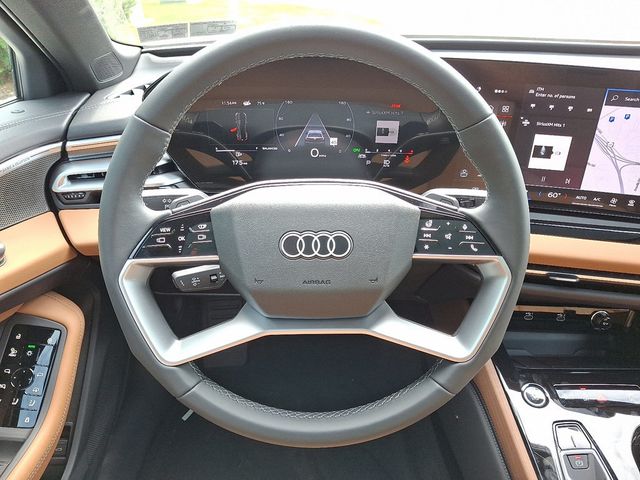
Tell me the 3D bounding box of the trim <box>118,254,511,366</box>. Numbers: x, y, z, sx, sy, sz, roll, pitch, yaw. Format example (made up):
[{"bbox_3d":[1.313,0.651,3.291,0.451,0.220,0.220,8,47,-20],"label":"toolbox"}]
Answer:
[{"bbox_3d":[-0.005,0.061,0.412,0.339,0.097,0.042,0,0,0],"label":"trim"}]

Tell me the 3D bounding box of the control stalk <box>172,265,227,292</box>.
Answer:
[{"bbox_3d":[-0.114,0.038,0.472,0.073,0.024,0.020,-6,2,-6],"label":"control stalk"}]

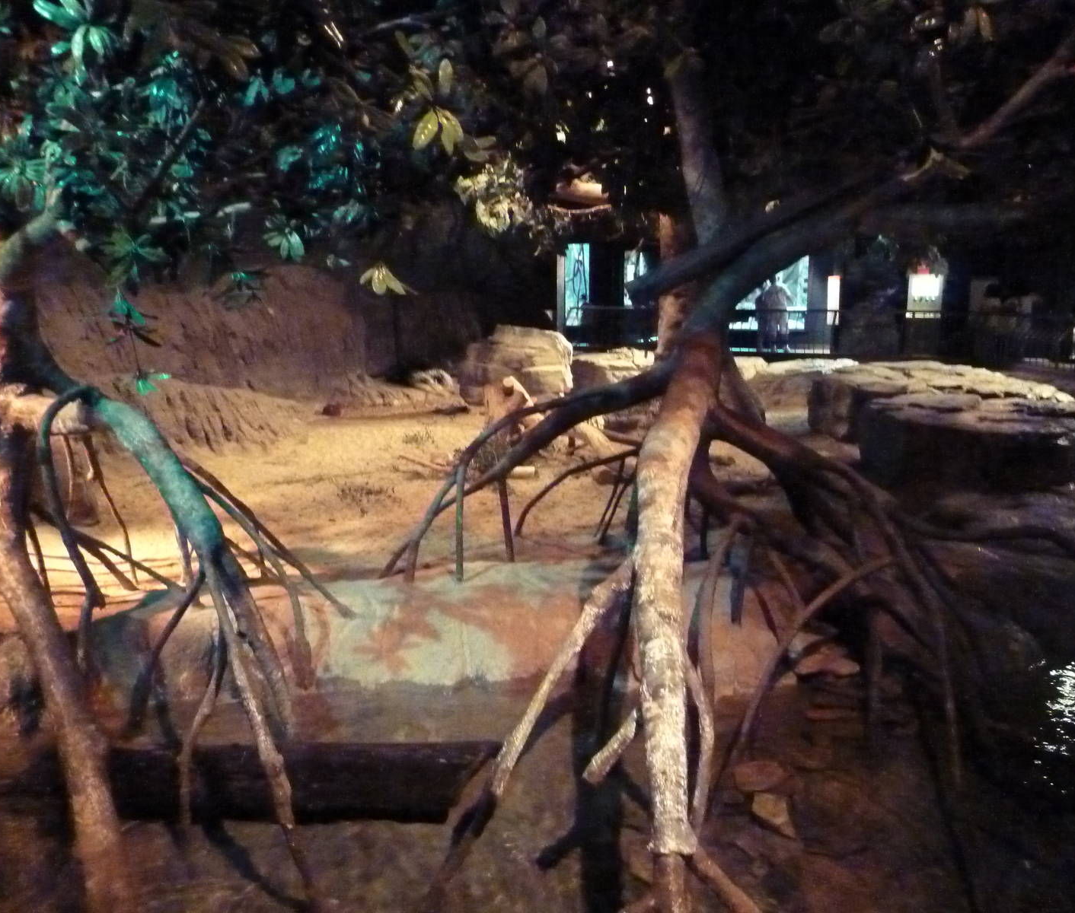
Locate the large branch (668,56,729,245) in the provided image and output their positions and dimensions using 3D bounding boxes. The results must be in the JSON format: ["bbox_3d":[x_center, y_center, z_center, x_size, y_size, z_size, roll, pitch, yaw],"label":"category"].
[{"bbox_3d":[0.660,-1.260,3.650,0.165,0.726,0.165,-13,8,2],"label":"large branch"}]

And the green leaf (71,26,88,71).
[{"bbox_3d":[-1.611,-1.439,3.100,0.060,0.155,0.060,0,11,0],"label":"green leaf"}]

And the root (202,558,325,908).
[{"bbox_3d":[-1.075,1.063,3.450,0.160,1.392,0.170,-20,-8,4],"label":"root"}]

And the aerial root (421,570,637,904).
[{"bbox_3d":[-0.028,1.099,3.525,0.220,1.530,0.220,31,-2,-6],"label":"aerial root"}]

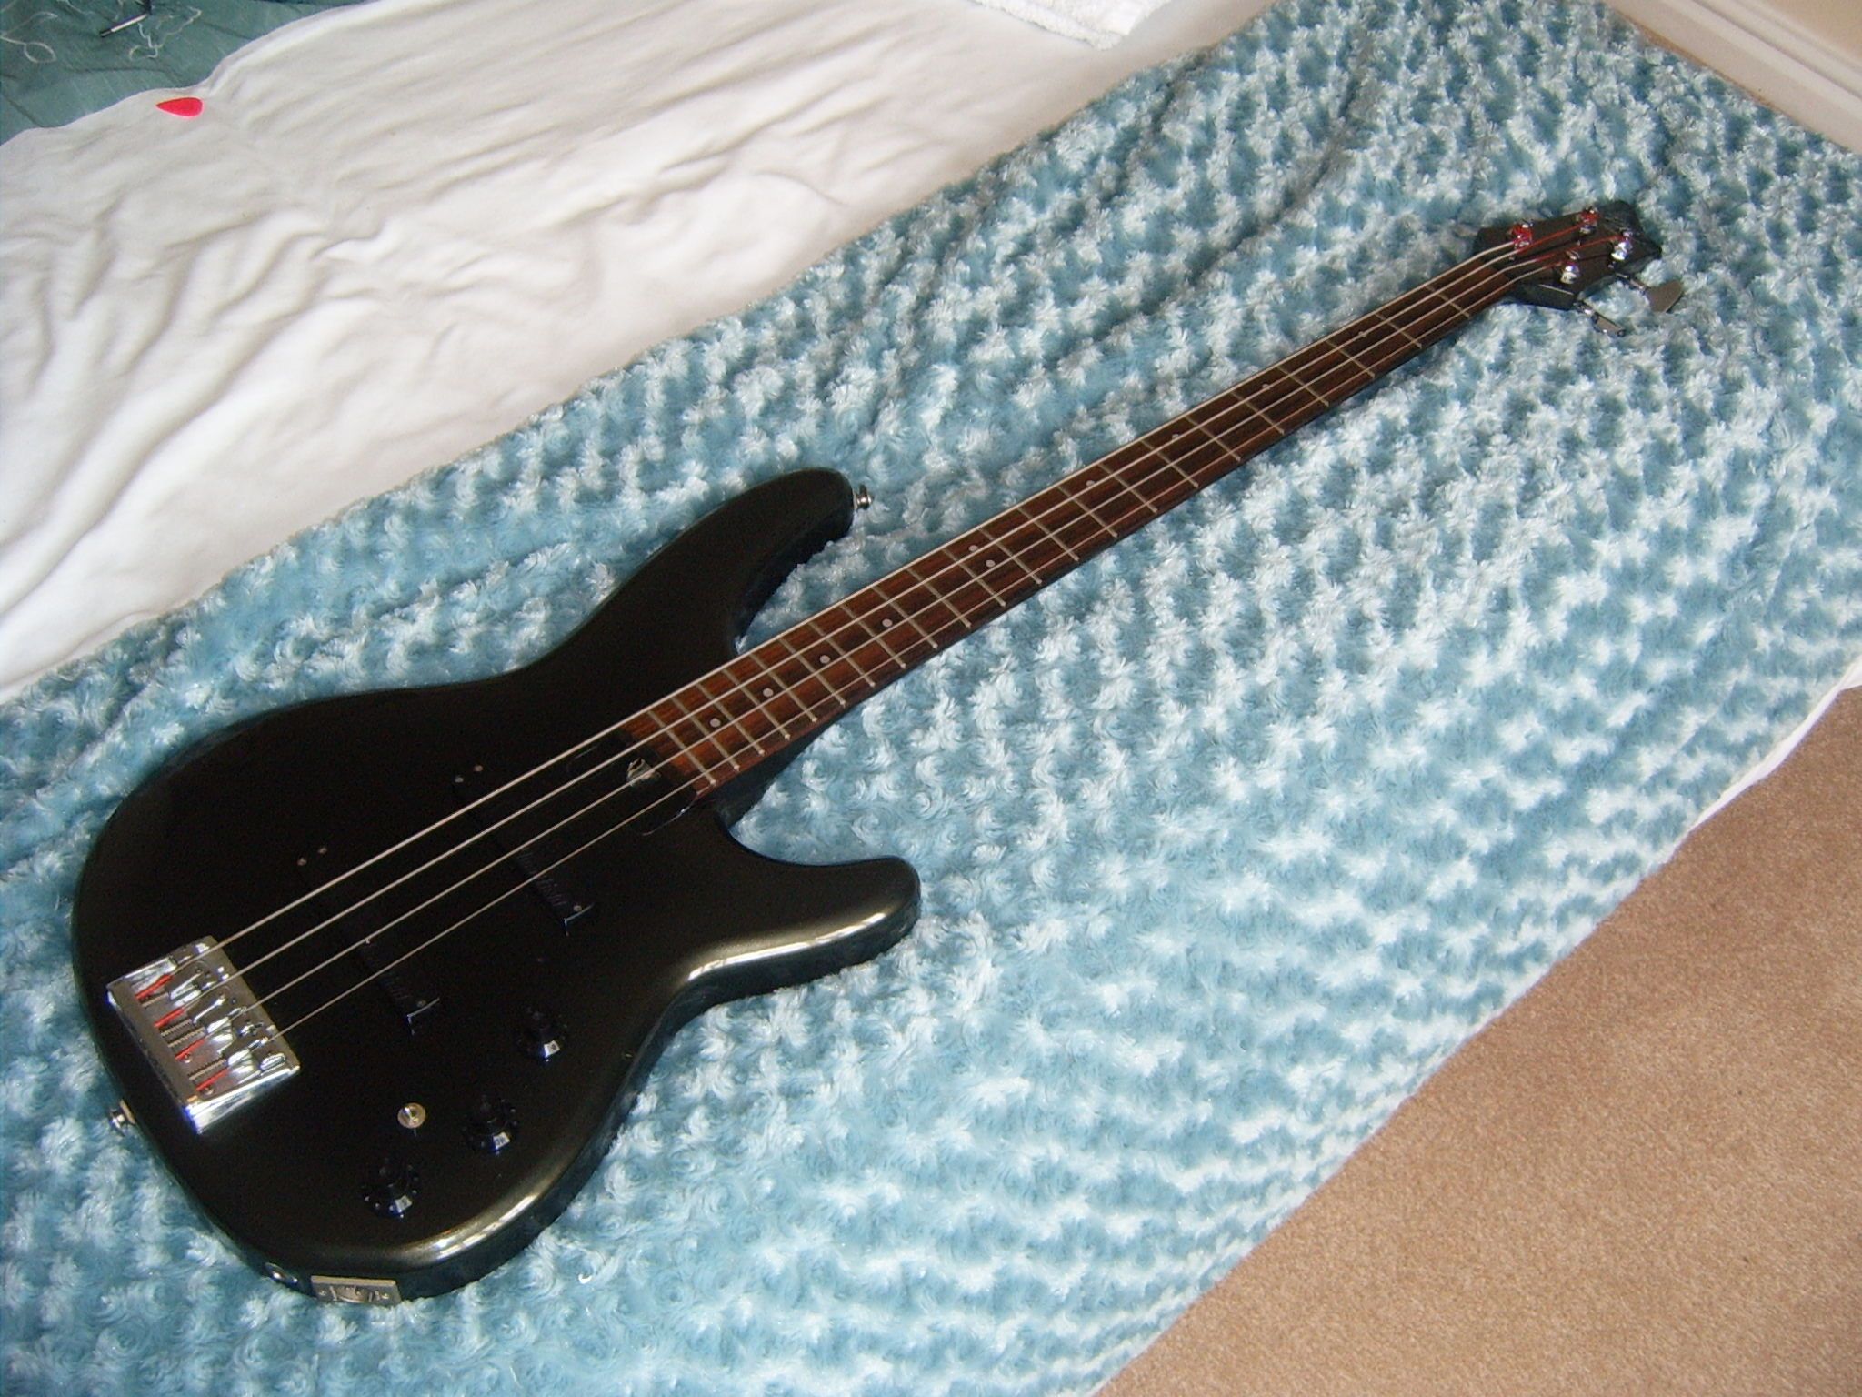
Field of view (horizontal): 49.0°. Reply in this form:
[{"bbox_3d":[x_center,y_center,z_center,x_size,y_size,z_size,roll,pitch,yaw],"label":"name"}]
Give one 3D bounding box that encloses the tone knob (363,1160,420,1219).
[{"bbox_3d":[-0.225,0.202,0.849,0.023,0.015,0.023,2,51,-3],"label":"tone knob"}]

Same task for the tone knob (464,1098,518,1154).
[{"bbox_3d":[-0.188,0.180,0.870,0.023,0.015,0.023,2,51,-3],"label":"tone knob"}]

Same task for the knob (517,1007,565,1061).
[{"bbox_3d":[-0.172,0.146,0.897,0.022,0.015,0.022,2,51,-3],"label":"knob"}]

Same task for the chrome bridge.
[{"bbox_3d":[-0.318,0.142,0.888,0.049,0.015,0.084,-31,60,-26],"label":"chrome bridge"}]

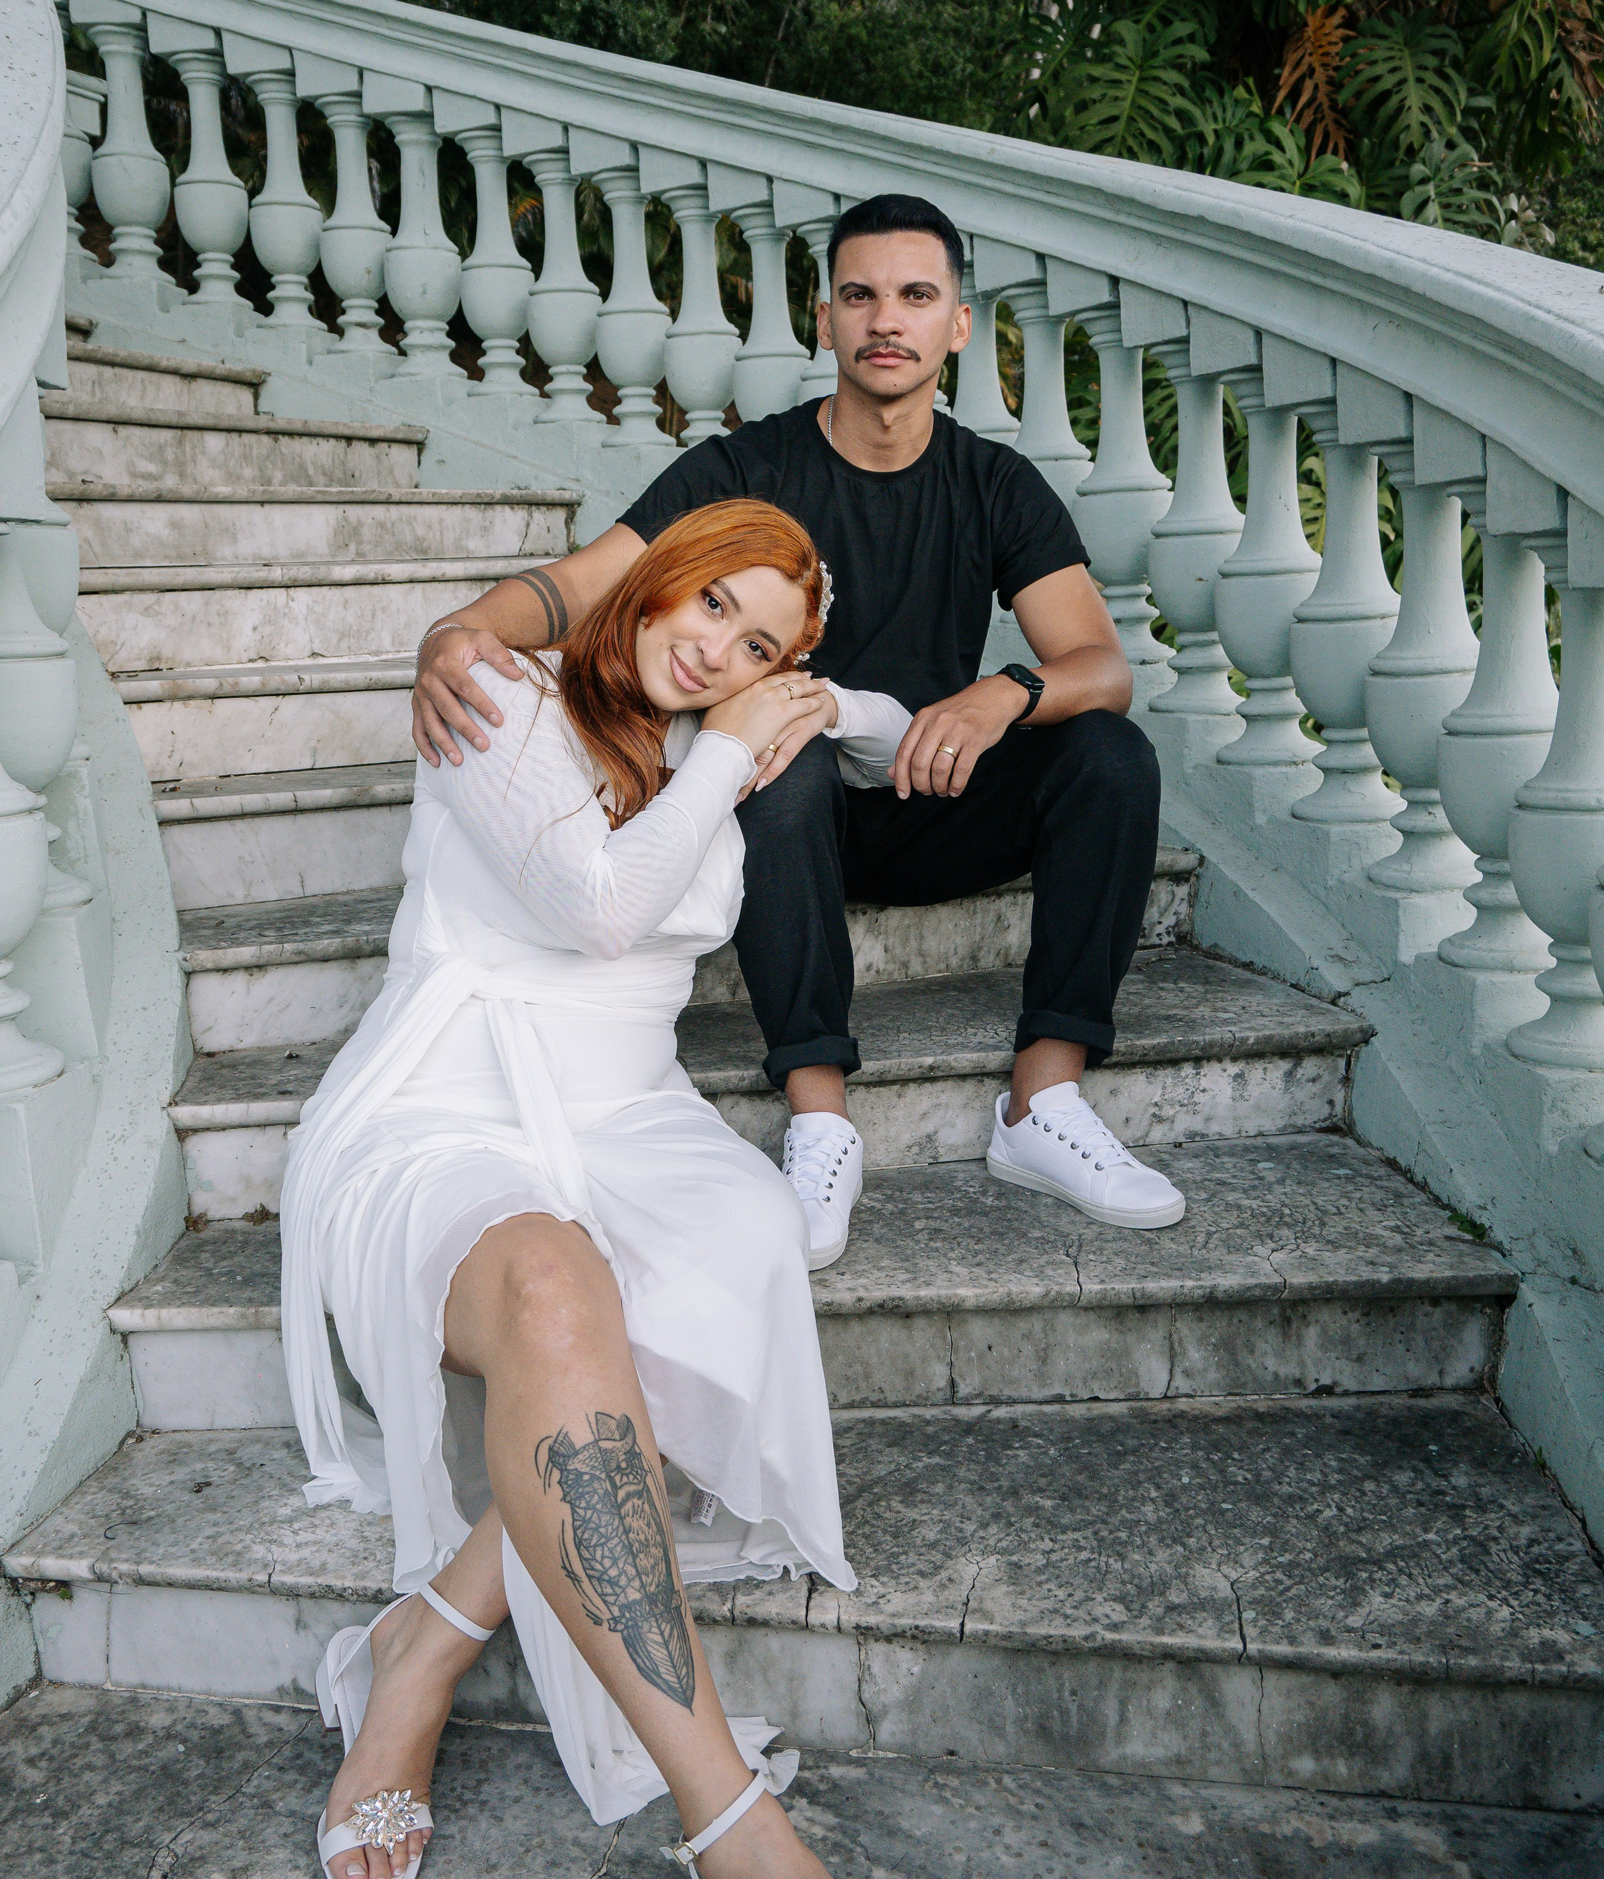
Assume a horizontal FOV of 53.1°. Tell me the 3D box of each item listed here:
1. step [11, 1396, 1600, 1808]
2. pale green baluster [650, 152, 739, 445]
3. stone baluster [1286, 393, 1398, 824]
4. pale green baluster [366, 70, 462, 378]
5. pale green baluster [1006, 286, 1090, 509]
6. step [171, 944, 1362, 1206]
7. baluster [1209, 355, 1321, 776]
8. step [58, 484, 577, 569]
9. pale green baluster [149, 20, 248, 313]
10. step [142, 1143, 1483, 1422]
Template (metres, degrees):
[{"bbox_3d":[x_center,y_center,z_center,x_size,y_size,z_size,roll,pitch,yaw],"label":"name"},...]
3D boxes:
[{"bbox_3d":[0.018,0.645,1.698,1.585,0.164,0.465,0,12,10],"label":"step"},{"bbox_3d":[-0.215,-1.346,3.473,0.171,0.641,0.171,-2,12,0],"label":"pale green baluster"},{"bbox_3d":[0.835,-0.499,2.437,0.170,0.630,0.170,-6,13,-16],"label":"stone baluster"},{"bbox_3d":[-0.875,-1.629,3.699,0.171,0.641,0.171,2,13,16],"label":"pale green baluster"},{"bbox_3d":[0.448,-0.904,2.940,0.171,0.613,0.171,-11,15,-34],"label":"pale green baluster"},{"bbox_3d":[-0.048,0.193,2.177,1.498,0.156,0.476,-4,13,-9],"label":"step"},{"bbox_3d":[0.751,-0.585,2.554,0.177,0.601,0.177,-7,13,-21],"label":"baluster"},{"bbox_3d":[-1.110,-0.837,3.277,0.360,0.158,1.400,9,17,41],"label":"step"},{"bbox_3d":[-1.521,-1.981,4.103,0.177,0.693,0.177,0,12,10],"label":"pale green baluster"},{"bbox_3d":[0.016,0.413,1.961,1.520,0.162,0.435,-2,13,0],"label":"step"}]

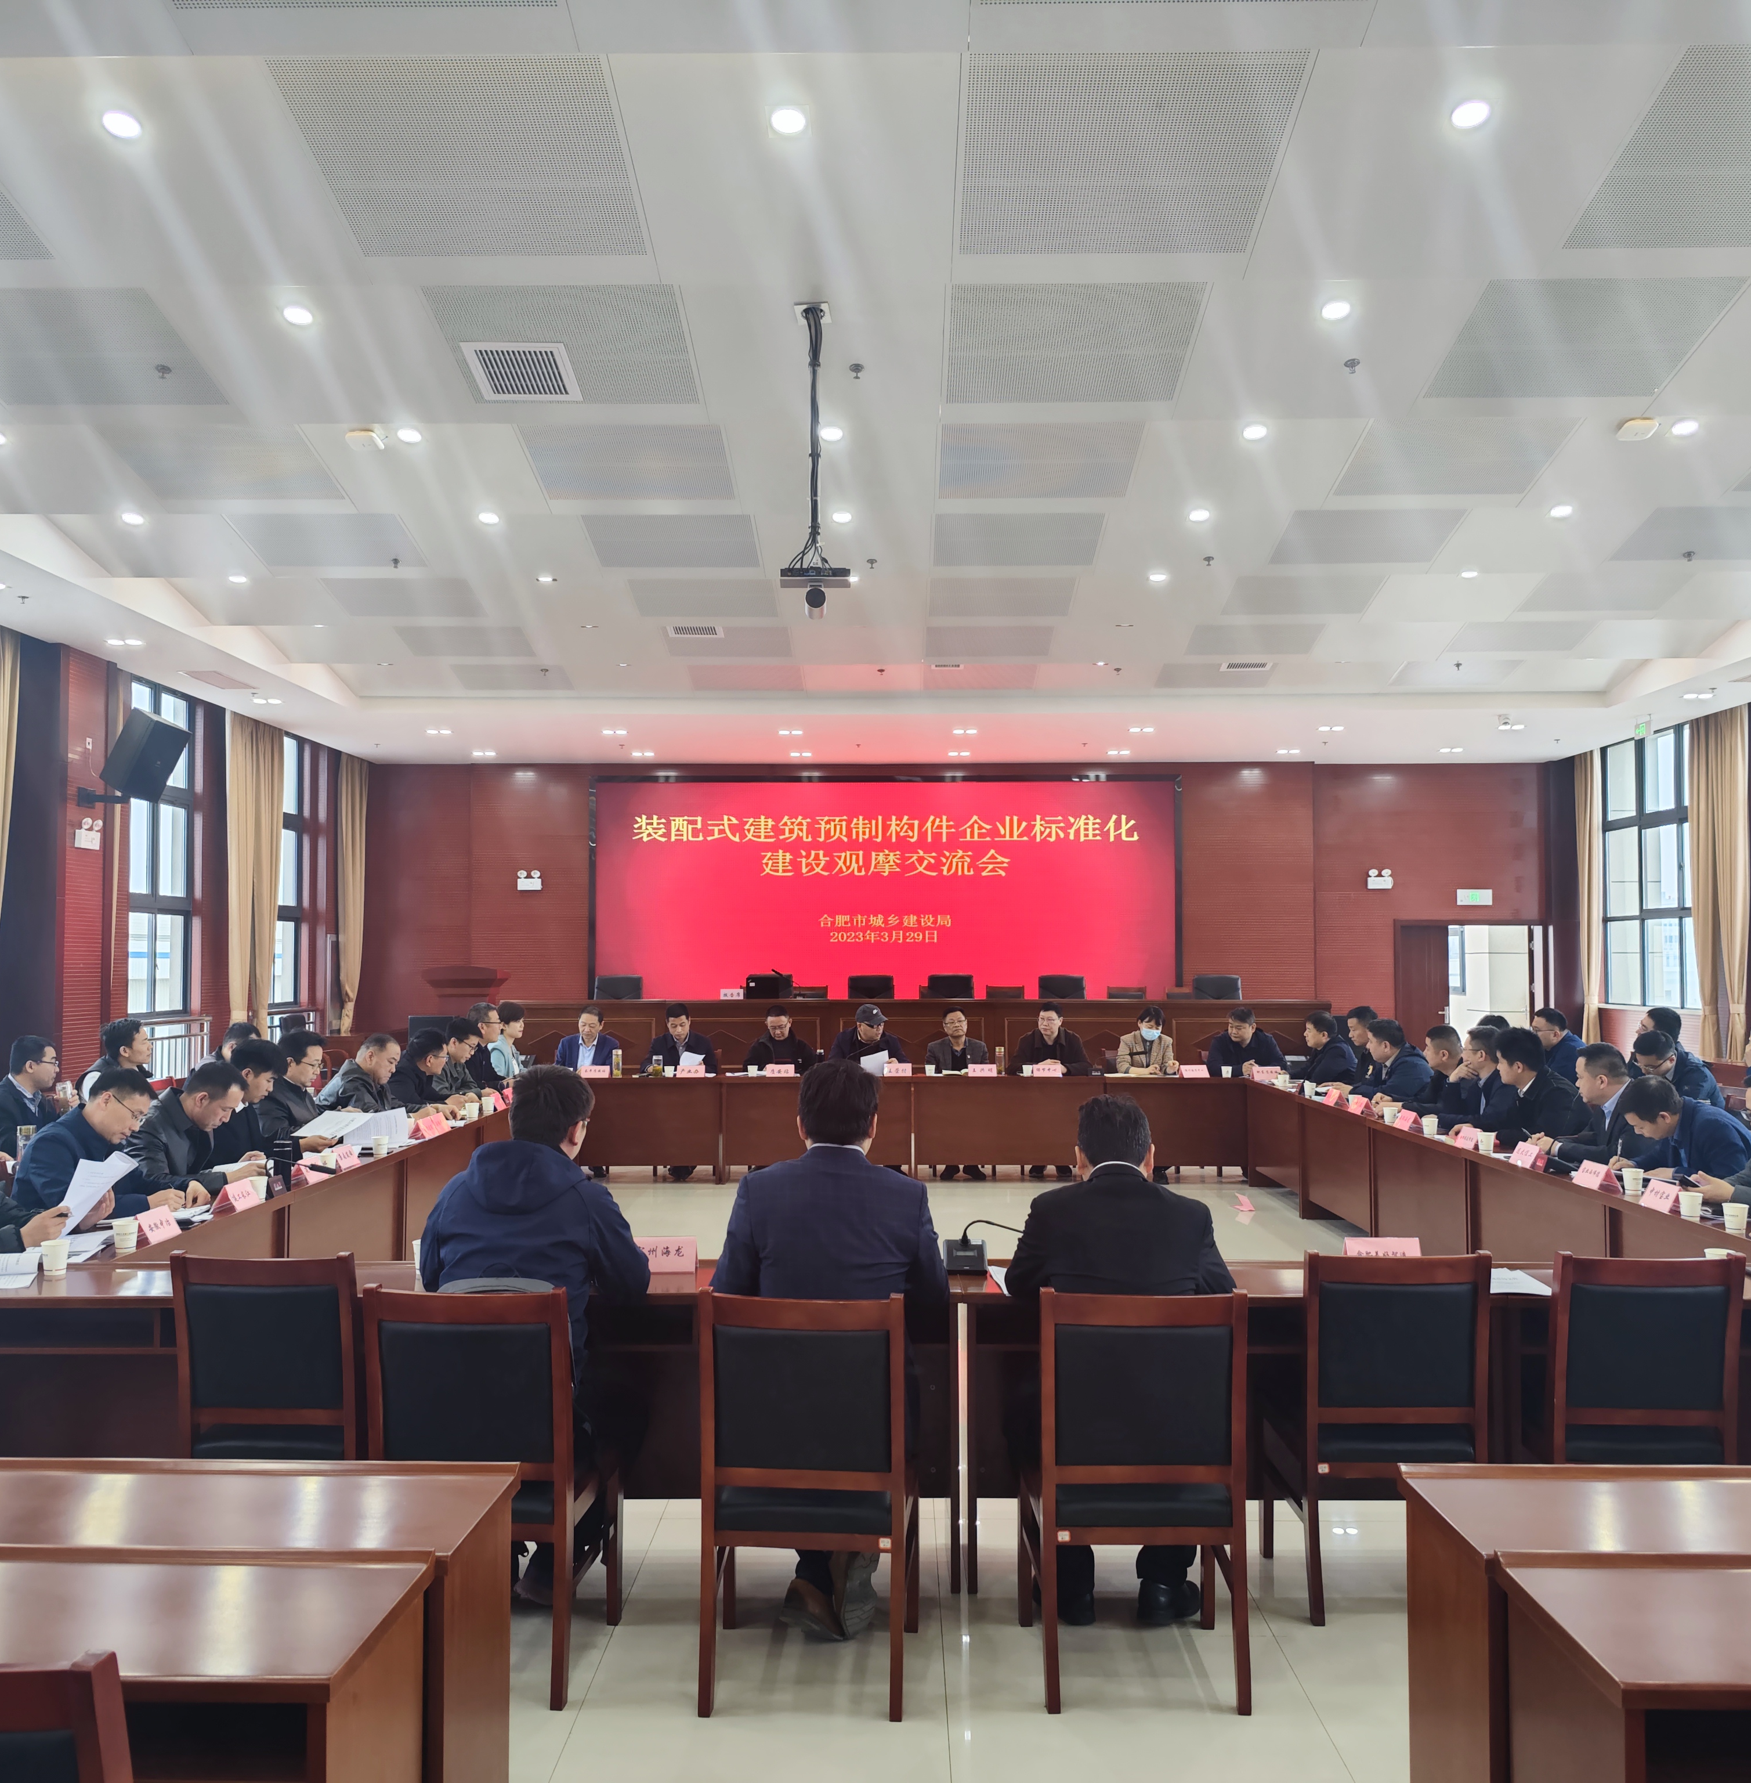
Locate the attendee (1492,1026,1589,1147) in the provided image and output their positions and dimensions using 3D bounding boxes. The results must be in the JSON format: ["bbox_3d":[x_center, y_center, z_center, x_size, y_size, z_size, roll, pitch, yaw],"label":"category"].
[{"bbox_3d":[3.330,1.352,8.080,0.800,1.260,0.550,0,-2,-6],"label":"attendee"}]

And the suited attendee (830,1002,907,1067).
[{"bbox_3d":[-0.066,1.480,11.925,0.610,1.255,0.780,0,-2,-4],"label":"suited attendee"}]

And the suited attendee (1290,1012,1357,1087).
[{"bbox_3d":[3.060,1.433,10.600,0.720,1.250,0.530,0,-2,-5],"label":"suited attendee"}]

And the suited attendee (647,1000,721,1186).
[{"bbox_3d":[-1.470,1.516,12.080,0.550,1.270,0.800,0,-2,-2],"label":"suited attendee"}]

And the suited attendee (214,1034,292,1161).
[{"bbox_3d":[-2.656,1.269,6.683,0.750,1.280,0.520,0,-2,1],"label":"suited attendee"}]

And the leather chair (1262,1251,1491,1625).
[{"bbox_3d":[1.303,1.356,4.130,0.465,0.920,0.485,0,-2,1],"label":"leather chair"}]

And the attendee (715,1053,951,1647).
[{"bbox_3d":[-0.115,1.096,3.950,0.600,1.360,0.760,0,-2,1],"label":"attendee"}]

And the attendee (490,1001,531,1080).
[{"bbox_3d":[-2.460,1.433,11.147,0.720,1.290,0.480,0,-2,11],"label":"attendee"}]

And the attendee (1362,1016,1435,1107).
[{"bbox_3d":[3.300,1.441,10.050,0.800,1.250,0.550,0,-2,-9],"label":"attendee"}]

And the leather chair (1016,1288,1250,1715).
[{"bbox_3d":[0.580,1.306,3.600,0.470,0.910,0.520,0,-2,1],"label":"leather chair"}]

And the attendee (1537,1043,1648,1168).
[{"bbox_3d":[3.320,1.319,7.180,0.800,1.250,0.550,0,-2,-6],"label":"attendee"}]

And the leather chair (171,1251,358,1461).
[{"bbox_3d":[-1.450,1.327,4.020,0.470,0.905,0.520,0,-2,1],"label":"leather chair"}]

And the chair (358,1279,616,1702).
[{"bbox_3d":[-0.867,1.325,3.668,0.465,0.940,0.550,0,-2,3],"label":"chair"}]

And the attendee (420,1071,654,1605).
[{"bbox_3d":[-0.876,1.123,4.026,0.580,1.370,0.780,0,-2,6],"label":"attendee"}]

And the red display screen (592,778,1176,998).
[{"bbox_3d":[0.093,0.175,18.338,6.769,2.953,0.120,0,-2,1],"label":"red display screen"}]

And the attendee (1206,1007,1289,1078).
[{"bbox_3d":[2.800,1.517,11.980,0.580,1.260,0.780,0,-2,5],"label":"attendee"}]

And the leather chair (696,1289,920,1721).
[{"bbox_3d":[-0.145,1.306,3.590,0.470,0.910,0.520,0,-2,4],"label":"leather chair"}]

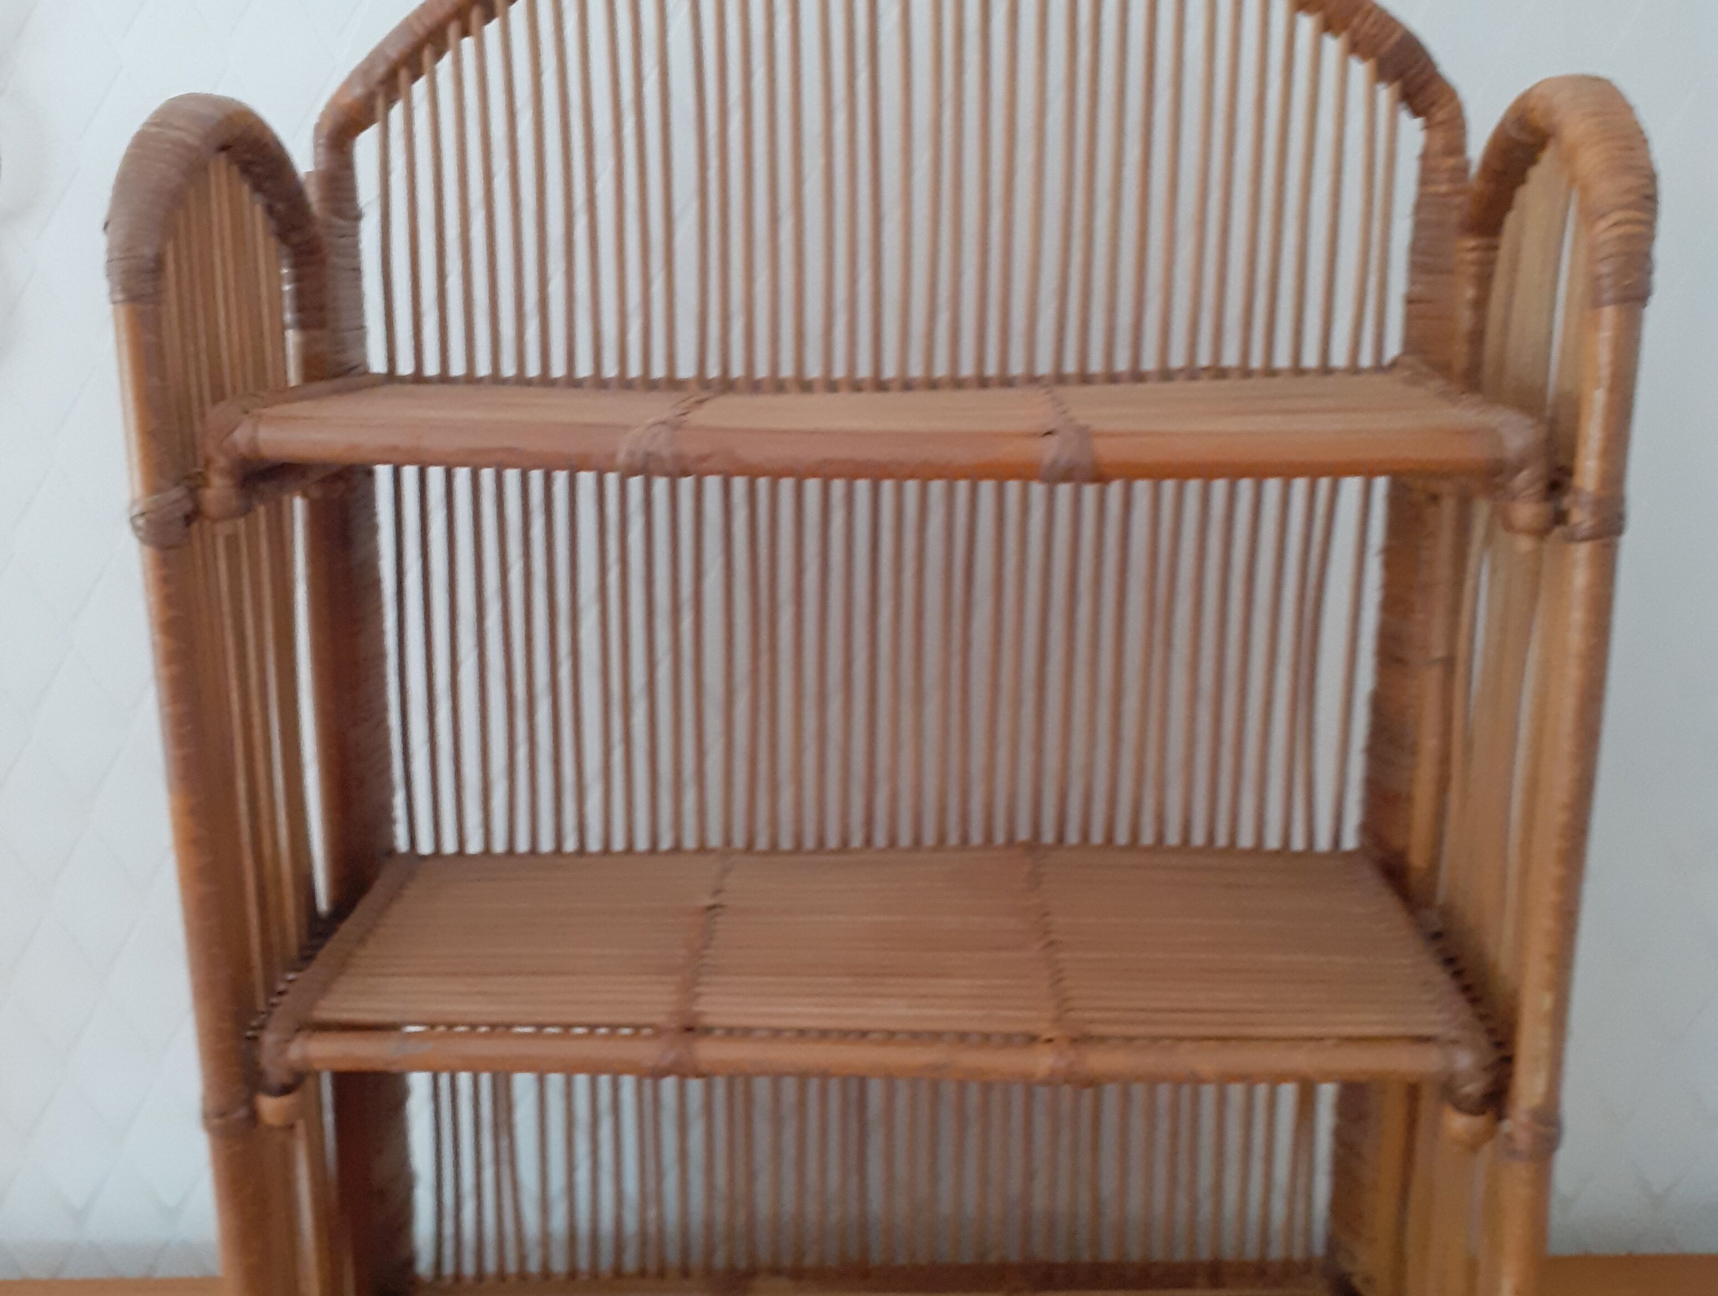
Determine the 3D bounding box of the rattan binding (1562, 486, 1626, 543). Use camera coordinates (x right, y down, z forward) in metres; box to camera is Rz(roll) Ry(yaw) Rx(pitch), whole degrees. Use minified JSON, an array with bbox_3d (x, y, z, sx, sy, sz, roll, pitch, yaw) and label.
[{"bbox_3d":[0.225,-0.041,0.547,0.018,0.015,0.020,0,14,1],"label":"rattan binding"}]

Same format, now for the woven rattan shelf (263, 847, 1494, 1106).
[{"bbox_3d":[0.007,0.116,0.665,0.406,0.021,0.162,0,15,1],"label":"woven rattan shelf"}]

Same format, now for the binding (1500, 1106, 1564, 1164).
[{"bbox_3d":[0.224,0.162,0.596,0.019,0.017,0.019,0,15,1],"label":"binding"}]

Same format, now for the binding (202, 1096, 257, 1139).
[{"bbox_3d":[-0.213,0.159,0.603,0.018,0.012,0.019,0,14,1],"label":"binding"}]

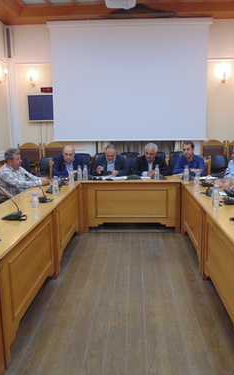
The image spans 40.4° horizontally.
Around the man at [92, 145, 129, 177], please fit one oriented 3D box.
[{"bbox_3d":[-0.095,-0.060,5.369,0.580,1.300,0.720,0,10,3],"label":"man"}]

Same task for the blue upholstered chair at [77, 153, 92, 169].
[{"bbox_3d":[-0.729,-0.191,6.202,0.470,0.900,0.560,0,10,4],"label":"blue upholstered chair"}]

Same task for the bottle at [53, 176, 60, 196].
[{"bbox_3d":[-0.701,-0.011,3.672,0.066,0.220,0.066,0,11,3],"label":"bottle"}]

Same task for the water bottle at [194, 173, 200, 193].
[{"bbox_3d":[0.962,-0.054,3.850,0.066,0.220,0.066,0,11,3],"label":"water bottle"}]

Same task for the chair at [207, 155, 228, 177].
[{"bbox_3d":[2.058,-0.154,6.617,0.500,1.000,0.560,0,10,3],"label":"chair"}]

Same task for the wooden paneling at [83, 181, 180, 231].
[{"bbox_3d":[0.220,0.292,4.823,1.474,0.758,0.080,0,10,4],"label":"wooden paneling"}]

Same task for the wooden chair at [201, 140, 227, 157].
[{"bbox_3d":[2.076,-0.437,6.697,0.540,1.080,0.580,0,10,4],"label":"wooden chair"}]

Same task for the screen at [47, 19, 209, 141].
[{"bbox_3d":[0.253,-2.265,6.800,3.461,2.506,0.100,0,10,4],"label":"screen"}]

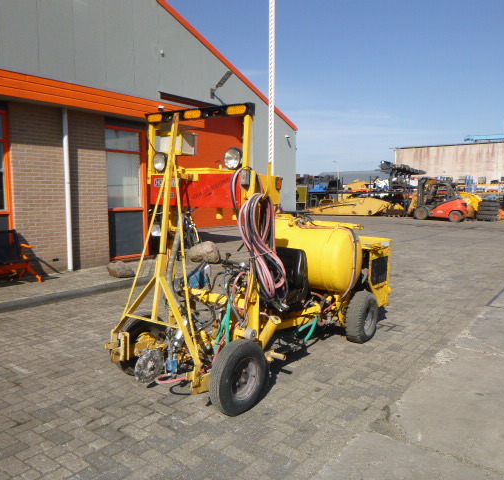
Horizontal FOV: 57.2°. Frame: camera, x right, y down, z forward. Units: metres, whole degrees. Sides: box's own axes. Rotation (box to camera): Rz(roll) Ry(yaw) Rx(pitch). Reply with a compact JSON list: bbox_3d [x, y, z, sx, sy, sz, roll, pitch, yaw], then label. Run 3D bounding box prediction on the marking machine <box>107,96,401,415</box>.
[{"bbox_3d":[0.247,-0.018,4.366,1.290,2.130,3.140,5,8,37],"label":"marking machine"}]

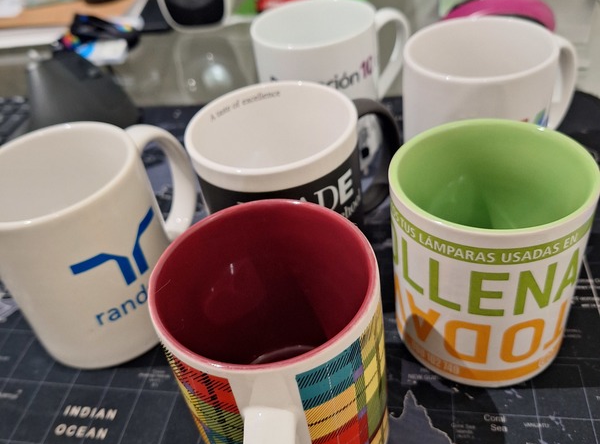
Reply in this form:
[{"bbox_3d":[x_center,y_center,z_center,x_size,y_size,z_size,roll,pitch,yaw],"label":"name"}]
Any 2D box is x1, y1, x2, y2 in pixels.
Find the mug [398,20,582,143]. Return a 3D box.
[{"bbox_3d":[0.125,-0.069,0.342,0.121,0.100,0.087,-22,41,-15],"label":"mug"}]

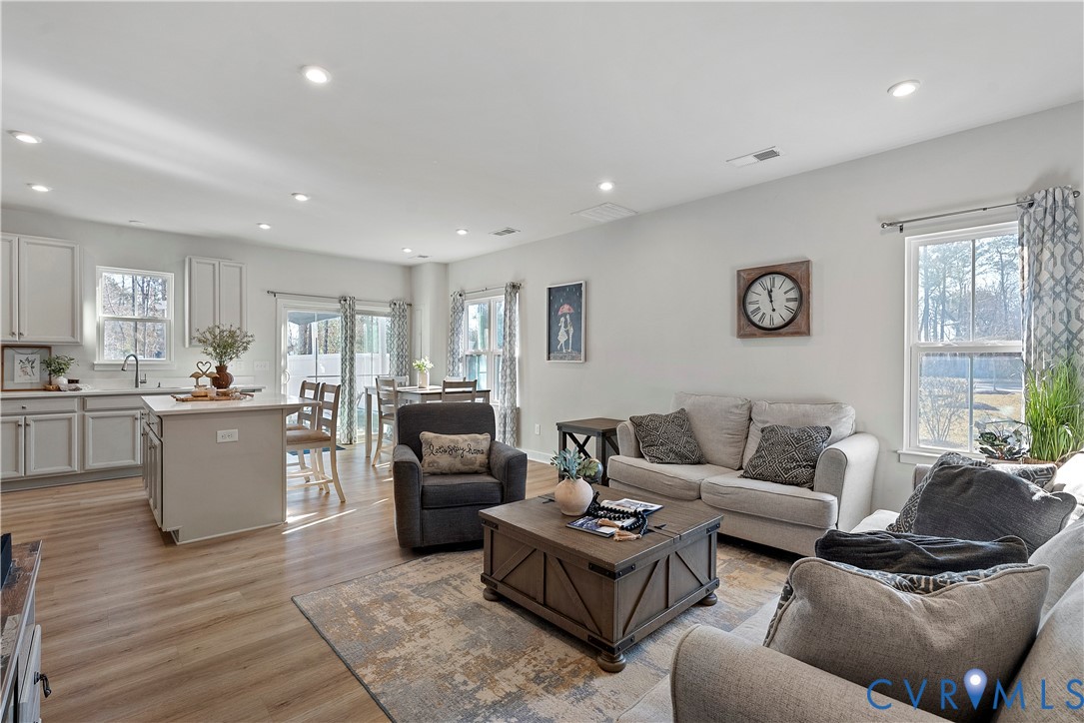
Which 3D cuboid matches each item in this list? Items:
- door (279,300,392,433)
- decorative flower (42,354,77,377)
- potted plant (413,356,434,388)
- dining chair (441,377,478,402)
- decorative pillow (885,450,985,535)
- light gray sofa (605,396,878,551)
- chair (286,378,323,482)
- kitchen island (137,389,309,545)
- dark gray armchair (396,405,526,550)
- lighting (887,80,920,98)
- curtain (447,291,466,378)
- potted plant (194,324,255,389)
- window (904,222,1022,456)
[{"bbox_3d":[-2.865,0.180,7.080,1.880,2.070,0.130,0,0,-43],"label":"door"},{"bbox_3d":[-4.867,0.045,4.860,0.250,0.240,0.240,0,1,-42],"label":"decorative flower"},{"bbox_3d":[-1.451,0.135,5.896,0.210,0.385,0.230,0,0,0],"label":"potted plant"},{"bbox_3d":[-1.027,0.722,5.298,0.460,1.030,0.540,0,0,-43],"label":"dining chair"},{"bbox_3d":[1.890,0.631,2.205,0.180,0.450,0.460,39,-18,-35],"label":"decorative pillow"},{"bbox_3d":[1.440,0.783,3.627,0.920,0.980,1.670,0,1,-42],"label":"light gray sofa"},{"bbox_3d":[-2.426,0.718,4.610,0.530,1.030,0.450,0,1,-42],"label":"chair"},{"bbox_3d":[-2.699,0.776,4.098,1.030,0.914,1.660,0,0,-43],"label":"kitchen island"},{"bbox_3d":[-0.654,0.804,3.658,0.880,0.920,0.870,0,0,-17],"label":"dark gray armchair"},{"bbox_3d":[1.945,-1.456,2.592,0.180,0.030,0.180,0,0,-42],"label":"lighting"},{"bbox_3d":[-1.258,0.057,7.064,0.130,2.130,0.420,0,0,-43],"label":"curtain"},{"bbox_3d":[-2.869,-0.038,4.350,0.480,0.570,0.440,0,0,-42],"label":"potted plant"},{"bbox_3d":[2.694,-0.111,3.021,0.110,1.450,0.690,0,0,-42],"label":"window"}]

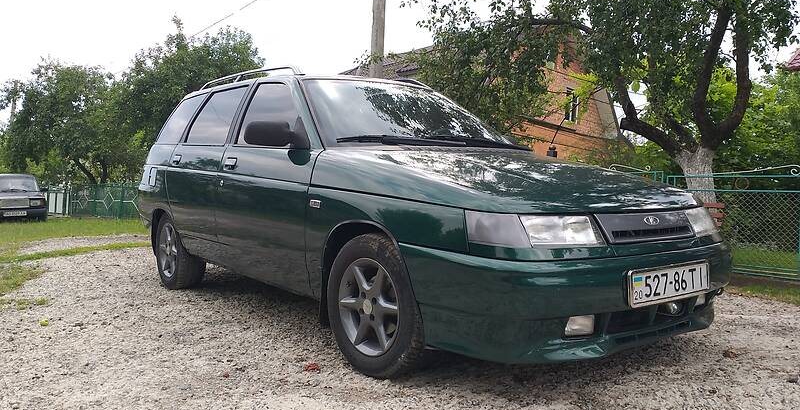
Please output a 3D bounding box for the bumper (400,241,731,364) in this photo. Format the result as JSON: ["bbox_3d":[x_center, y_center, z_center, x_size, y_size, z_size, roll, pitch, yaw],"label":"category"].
[{"bbox_3d":[0.805,0.306,2.359,1.640,0.370,0.560,-1,2,-37],"label":"bumper"}]

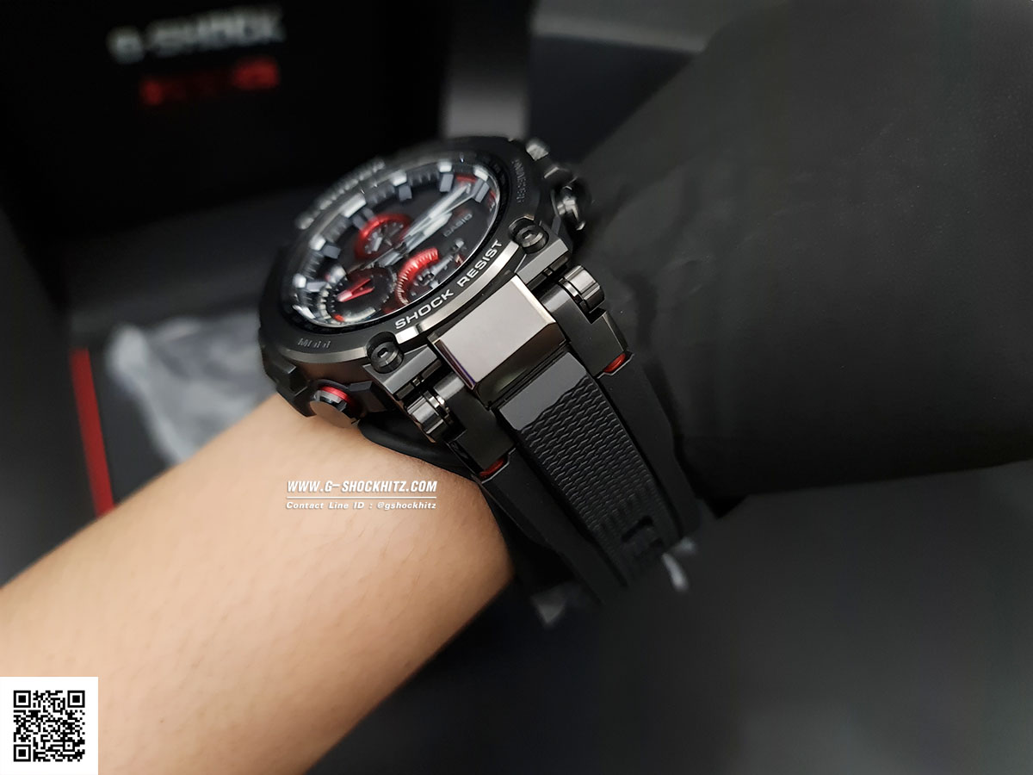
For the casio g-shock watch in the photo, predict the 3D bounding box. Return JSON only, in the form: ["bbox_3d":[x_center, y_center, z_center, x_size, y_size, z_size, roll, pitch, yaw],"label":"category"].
[{"bbox_3d":[-0.005,-0.002,0.124,0.052,0.065,0.067,-40,44,-7],"label":"casio g-shock watch"}]

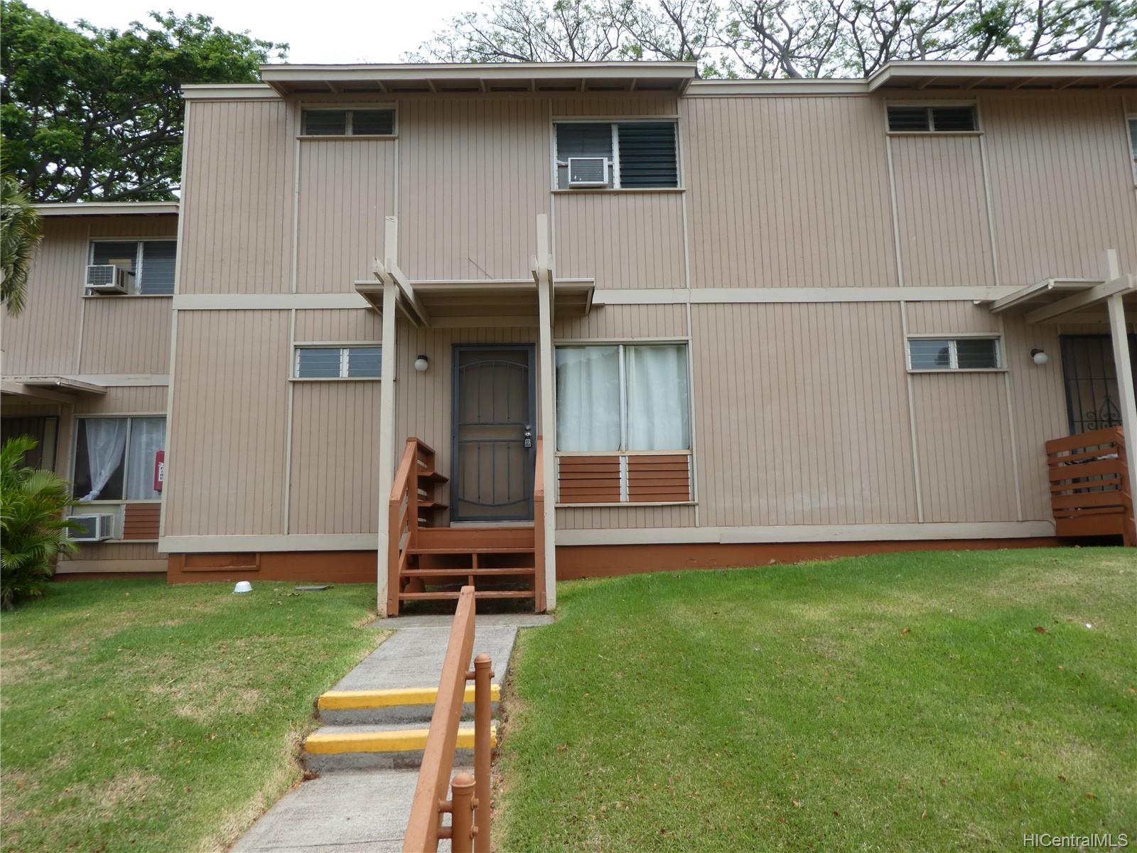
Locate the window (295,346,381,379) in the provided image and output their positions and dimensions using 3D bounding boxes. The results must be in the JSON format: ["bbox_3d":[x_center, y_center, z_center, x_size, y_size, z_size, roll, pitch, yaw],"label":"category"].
[{"bbox_3d":[-2.646,-0.755,9.360,1.173,0.398,0.100,-1,-8,-1],"label":"window"}]

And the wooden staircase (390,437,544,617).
[{"bbox_3d":[-0.926,0.968,8.070,1.389,1.680,2.080,-1,-8,-1],"label":"wooden staircase"}]

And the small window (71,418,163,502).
[{"bbox_3d":[-6.864,0.496,12.156,1.550,1.320,0.100,-1,-8,-1],"label":"small window"}]

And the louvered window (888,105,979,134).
[{"bbox_3d":[4.582,-3.870,9.938,1.161,0.383,0.100,-1,-8,-1],"label":"louvered window"}]

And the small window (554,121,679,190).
[{"bbox_3d":[0.606,-3.359,9.794,1.555,0.901,0.100,-1,-8,-1],"label":"small window"}]

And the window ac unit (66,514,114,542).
[{"bbox_3d":[-7.185,1.534,11.879,0.480,0.374,0.480,-1,-8,-1],"label":"window ac unit"}]

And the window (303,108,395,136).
[{"bbox_3d":[-2.711,-3.751,9.718,1.142,0.386,0.100,-1,-8,-1],"label":"window"}]

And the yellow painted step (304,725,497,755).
[{"bbox_3d":[-0.835,1.597,4.014,0.948,0.073,0.150,-1,-8,-1],"label":"yellow painted step"}]

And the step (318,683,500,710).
[{"bbox_3d":[-0.853,1.481,4.318,0.969,0.059,0.160,-1,-8,-1],"label":"step"}]

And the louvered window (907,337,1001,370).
[{"bbox_3d":[4.644,-0.874,9.505,1.143,0.405,0.100,-1,-8,-1],"label":"louvered window"}]

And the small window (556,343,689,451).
[{"bbox_3d":[0.648,-0.351,9.359,1.601,1.293,0.100,-1,-8,-1],"label":"small window"}]

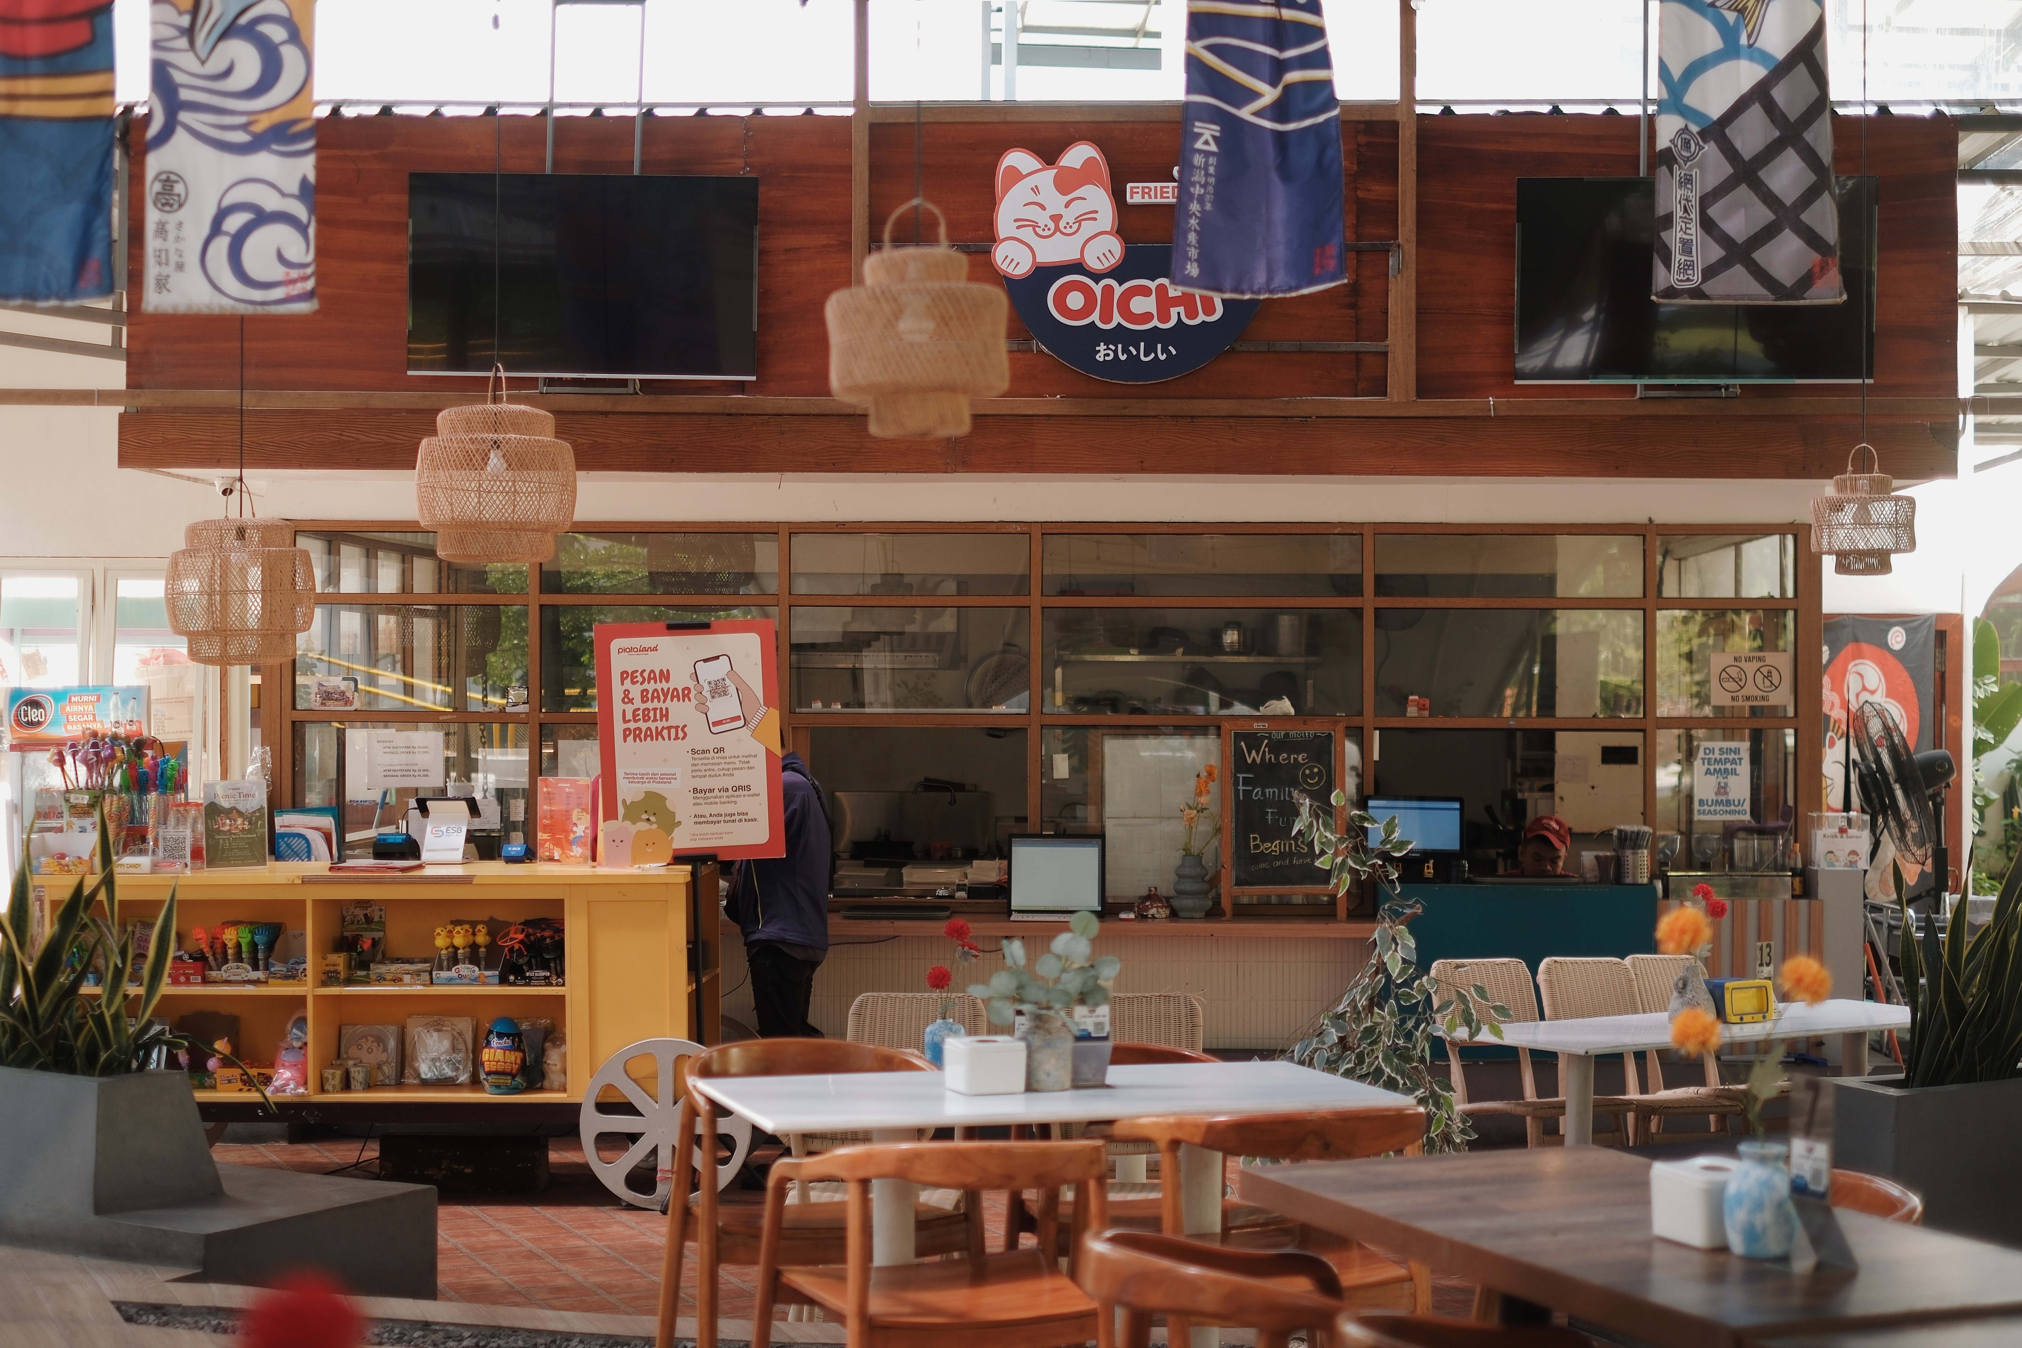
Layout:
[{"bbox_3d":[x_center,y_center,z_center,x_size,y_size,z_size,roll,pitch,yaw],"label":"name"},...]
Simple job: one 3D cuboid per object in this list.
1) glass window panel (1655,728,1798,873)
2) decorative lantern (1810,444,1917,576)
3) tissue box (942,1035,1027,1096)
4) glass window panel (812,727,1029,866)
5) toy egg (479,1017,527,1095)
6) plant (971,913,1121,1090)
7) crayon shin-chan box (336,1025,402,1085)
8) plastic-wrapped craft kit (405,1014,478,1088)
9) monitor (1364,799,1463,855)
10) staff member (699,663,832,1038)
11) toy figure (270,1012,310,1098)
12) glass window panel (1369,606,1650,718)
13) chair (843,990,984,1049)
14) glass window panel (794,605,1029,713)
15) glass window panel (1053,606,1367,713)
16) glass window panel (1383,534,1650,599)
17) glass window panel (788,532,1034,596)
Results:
[{"bbox_3d":[2.705,0.496,11.250,0.543,0.580,0.040,0,0,0],"label":"glass window panel"},{"bbox_3d":[2.536,-0.489,8.850,0.315,0.396,0.315,0,0,0],"label":"decorative lantern"},{"bbox_3d":[-0.046,0.729,5.543,0.118,0.098,0.122,0,0,-22],"label":"tissue box"},{"bbox_3d":[-0.337,0.459,11.150,0.811,0.515,0.050,0,0,0],"label":"glass window panel"},{"bbox_3d":[-1.693,1.272,9.920,0.155,0.257,0.155,0,0,-6],"label":"toy egg"},{"bbox_3d":[0.061,0.613,5.578,0.275,0.332,0.250,0,0,0],"label":"plant"},{"bbox_3d":[-2.167,1.291,10.070,0.205,0.210,0.050,0,1,6],"label":"crayon shin-chan box"},{"bbox_3d":[-1.871,1.236,9.750,0.230,0.225,0.050,0,-7,0],"label":"plastic-wrapped craft kit"},{"bbox_3d":[1.512,0.580,11.150,0.380,0.250,0.100,0,-7,11],"label":"monitor"},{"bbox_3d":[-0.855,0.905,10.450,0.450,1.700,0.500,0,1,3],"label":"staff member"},{"bbox_3d":[-2.403,1.273,9.950,0.155,0.270,0.140,0,0,-6],"label":"toy figure"},{"bbox_3d":[1.886,-0.043,11.300,1.025,0.411,0.040,0,1,0],"label":"glass window panel"},{"bbox_3d":[-0.259,1.315,8.120,0.430,0.860,0.520,0,0,2],"label":"chair"},{"bbox_3d":[-0.379,-0.056,11.300,0.897,0.405,0.040,0,1,0],"label":"glass window panel"},{"bbox_3d":[0.726,-0.045,11.300,1.205,0.414,0.040,0,1,0],"label":"glass window panel"},{"bbox_3d":[1.864,-0.403,11.150,1.000,0.237,0.050,0,0,0],"label":"glass window panel"},{"bbox_3d":[-0.382,-0.412,11.250,0.902,0.240,0.040,0,0,0],"label":"glass window panel"}]

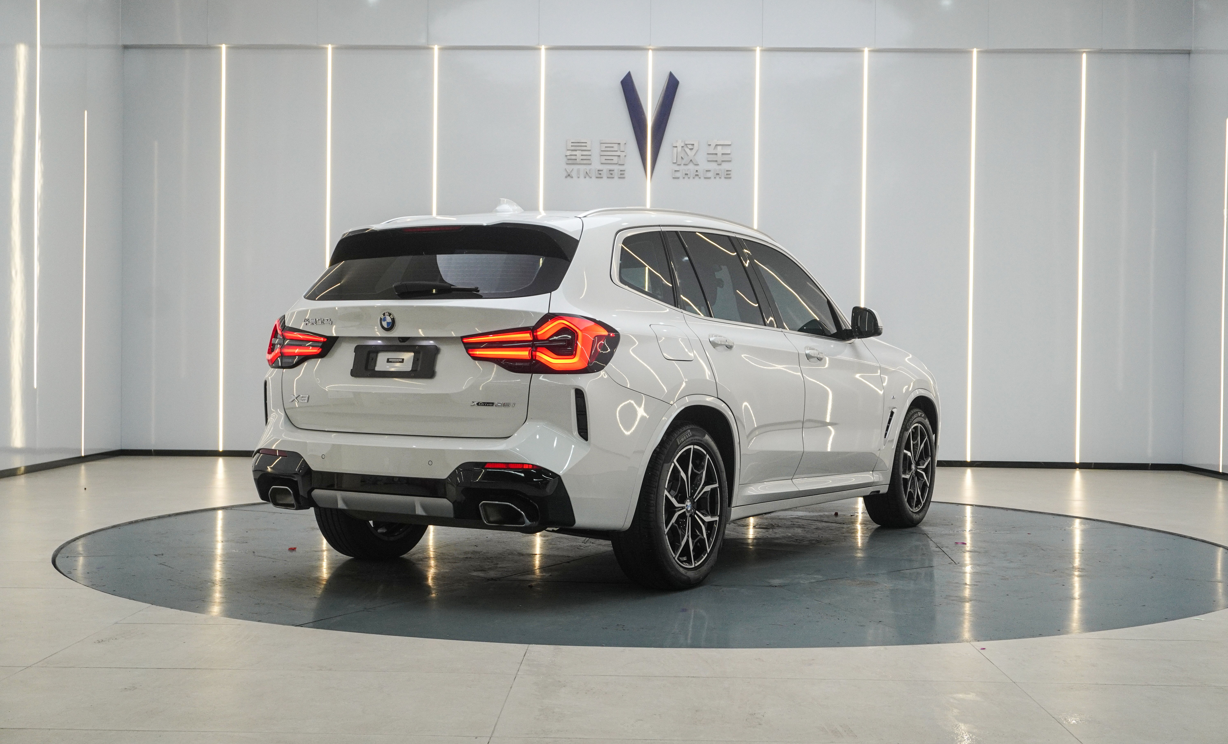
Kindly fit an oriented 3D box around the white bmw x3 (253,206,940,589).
[{"bbox_3d":[0.251,0.070,7.949,2.060,1.690,4.737,1,1,31],"label":"white bmw x3"}]

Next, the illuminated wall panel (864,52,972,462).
[{"bbox_3d":[2.813,-1.069,13.630,1.000,3.777,0.060,1,1,2],"label":"illuminated wall panel"}]

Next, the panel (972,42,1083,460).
[{"bbox_3d":[3.814,-1.057,13.600,1.002,3.775,0.060,1,1,2],"label":"panel"}]

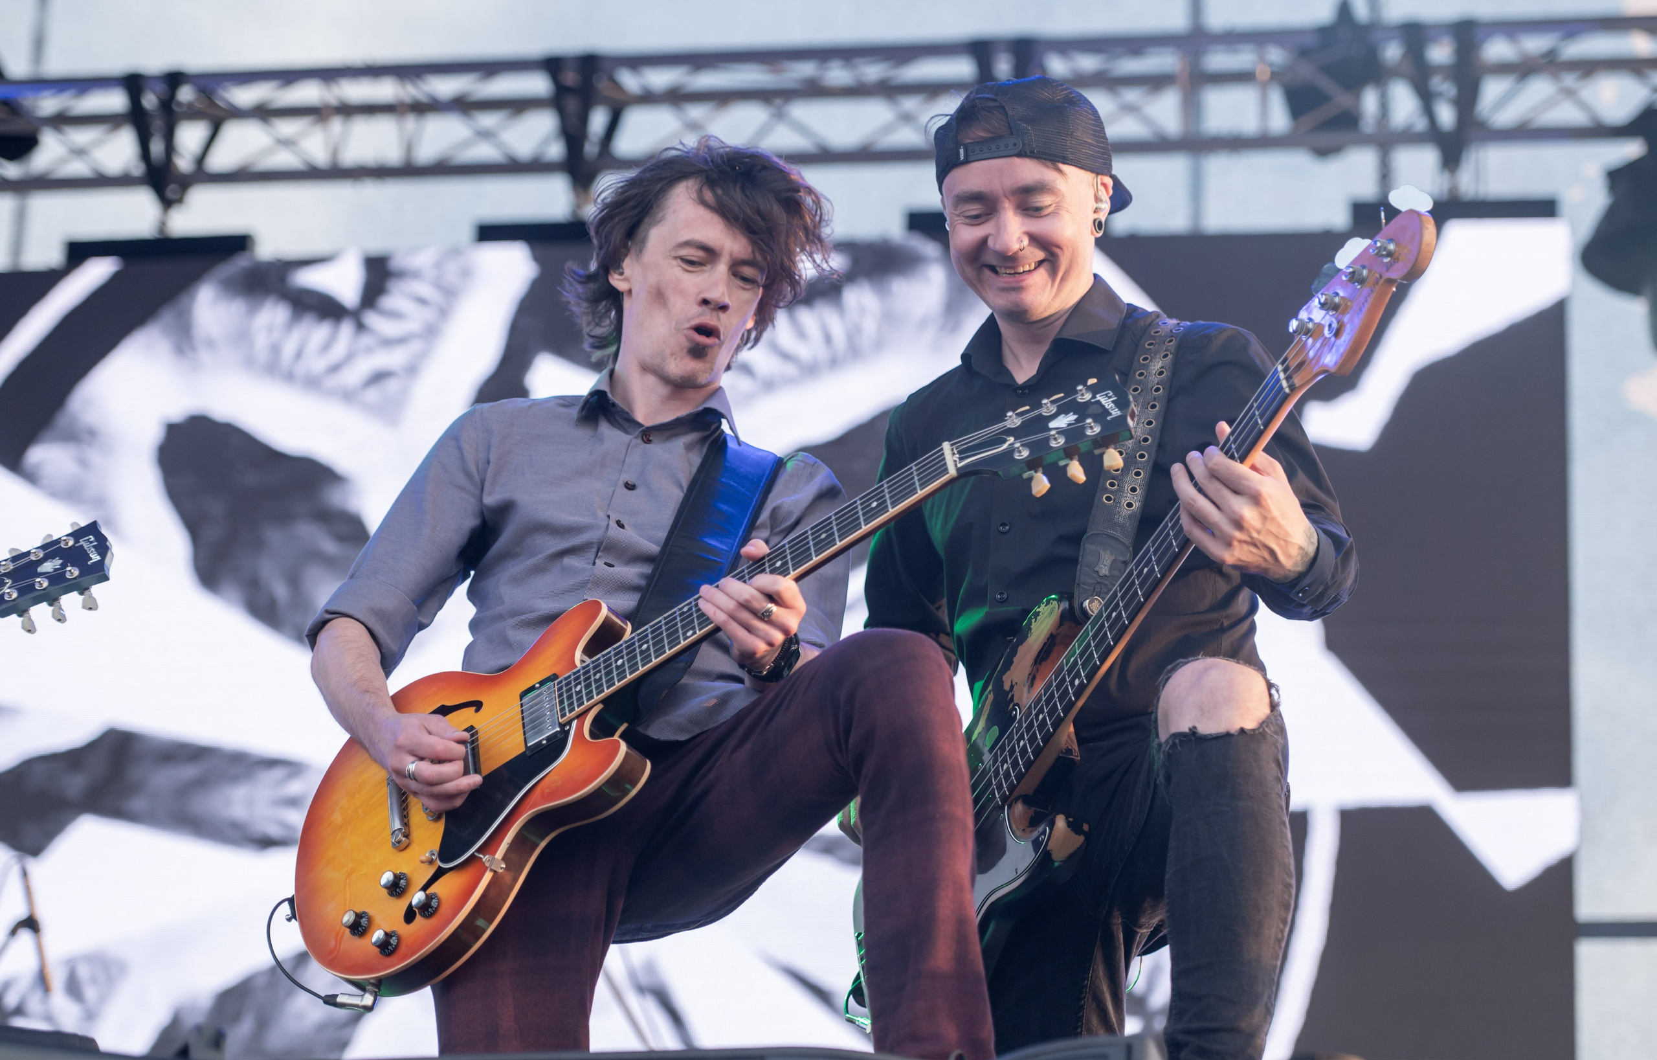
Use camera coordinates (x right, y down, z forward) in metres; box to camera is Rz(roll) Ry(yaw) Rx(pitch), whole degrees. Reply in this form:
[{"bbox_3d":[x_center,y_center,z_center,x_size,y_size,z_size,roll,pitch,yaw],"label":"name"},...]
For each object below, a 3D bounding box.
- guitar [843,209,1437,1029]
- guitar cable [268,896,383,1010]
[{"bbox_3d":[0.291,0.115,4.226,0.075,0.335,1.165,15,-50,-23],"label":"guitar"},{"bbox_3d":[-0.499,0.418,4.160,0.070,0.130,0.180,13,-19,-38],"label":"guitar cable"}]

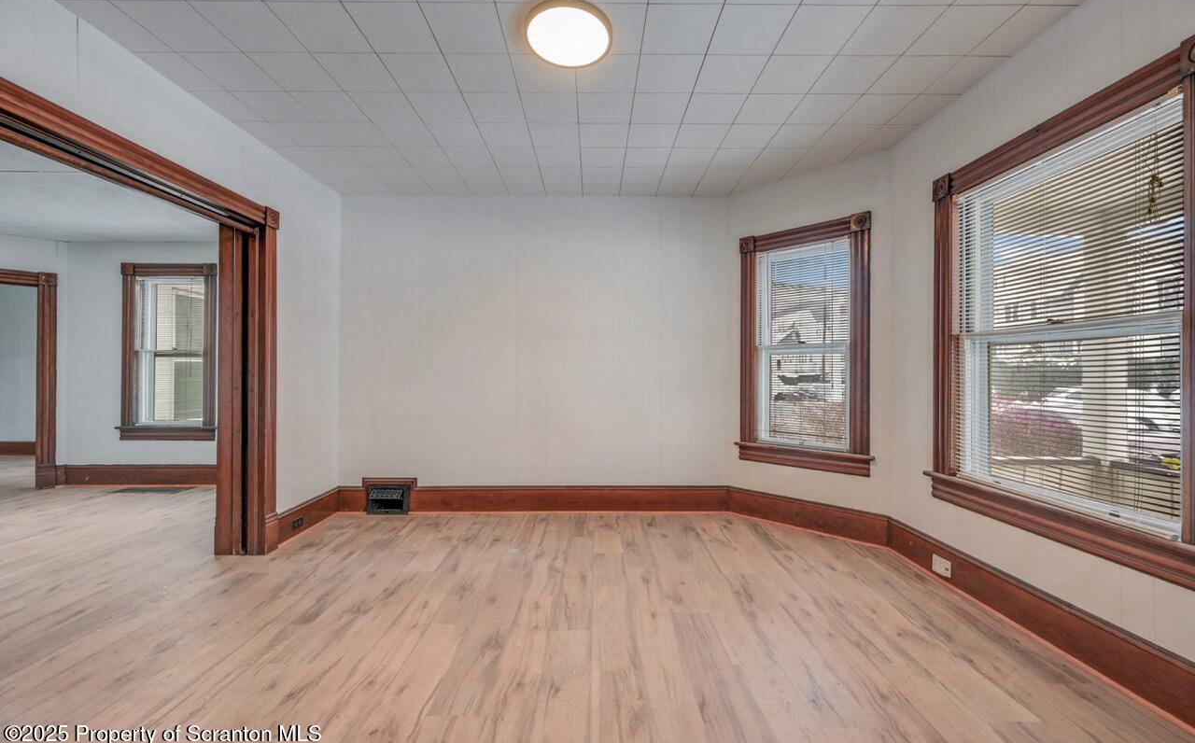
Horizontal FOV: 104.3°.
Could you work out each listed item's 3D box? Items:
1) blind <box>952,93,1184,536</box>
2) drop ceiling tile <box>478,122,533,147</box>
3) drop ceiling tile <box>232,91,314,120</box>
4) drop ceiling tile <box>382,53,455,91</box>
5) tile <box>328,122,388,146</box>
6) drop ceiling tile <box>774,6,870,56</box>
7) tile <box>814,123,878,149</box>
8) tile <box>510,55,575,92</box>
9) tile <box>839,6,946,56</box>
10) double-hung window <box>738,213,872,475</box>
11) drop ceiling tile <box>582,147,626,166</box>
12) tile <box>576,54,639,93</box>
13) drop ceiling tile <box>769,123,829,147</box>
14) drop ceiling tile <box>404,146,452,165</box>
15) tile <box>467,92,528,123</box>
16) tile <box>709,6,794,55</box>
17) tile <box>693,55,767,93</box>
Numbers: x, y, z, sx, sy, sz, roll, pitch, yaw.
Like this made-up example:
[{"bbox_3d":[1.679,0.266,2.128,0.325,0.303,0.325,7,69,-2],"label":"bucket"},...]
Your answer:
[{"bbox_3d":[1.976,-0.196,2.035,0.120,1.525,1.030,0,0,0],"label":"blind"},{"bbox_3d":[-0.575,-1.495,2.927,0.305,0.016,0.305,0,0,-1],"label":"drop ceiling tile"},{"bbox_3d":[-1.784,-1.477,2.585,0.305,0.020,0.305,0,0,-1],"label":"drop ceiling tile"},{"bbox_3d":[-0.878,-1.490,2.314,0.305,0.016,0.305,0,0,-1],"label":"drop ceiling tile"},{"bbox_3d":[-1.486,-1.482,2.896,0.305,0.016,0.305,0,1,-1],"label":"tile"},{"bbox_3d":[0.964,-1.474,2.008,0.305,0.015,0.303,0,0,0],"label":"drop ceiling tile"},{"bbox_3d":[1.565,-1.481,2.916,0.305,0.020,0.305,0,0,-1],"label":"tile"},{"bbox_3d":[-0.260,-1.478,2.301,0.305,0.016,0.305,0,1,-1],"label":"tile"},{"bbox_3d":[1.269,-1.478,2.014,0.305,0.018,0.302,0,0,-1],"label":"tile"},{"bbox_3d":[1.531,-0.185,3.523,0.120,1.822,1.010,0,0,-45],"label":"double-hung window"},{"bbox_3d":[0.038,-1.497,3.238,0.305,0.016,0.305,0,0,-1],"label":"drop ceiling tile"},{"bbox_3d":[0.046,-1.491,2.323,0.305,0.016,0.305,0,0,-1],"label":"tile"},{"bbox_3d":[1.261,-1.479,2.915,0.305,0.015,0.303,0,0,0],"label":"drop ceiling tile"},{"bbox_3d":[-1.180,-1.477,3.191,0.305,0.018,0.302,0,0,-1],"label":"drop ceiling tile"},{"bbox_3d":[-0.569,-1.481,2.603,0.305,0.016,0.305,0,1,-1],"label":"tile"},{"bbox_3d":[0.658,-1.477,2.008,0.305,0.016,0.305,0,1,-1],"label":"tile"},{"bbox_3d":[0.656,-1.478,2.305,0.305,0.020,0.305,0,0,-1],"label":"tile"}]

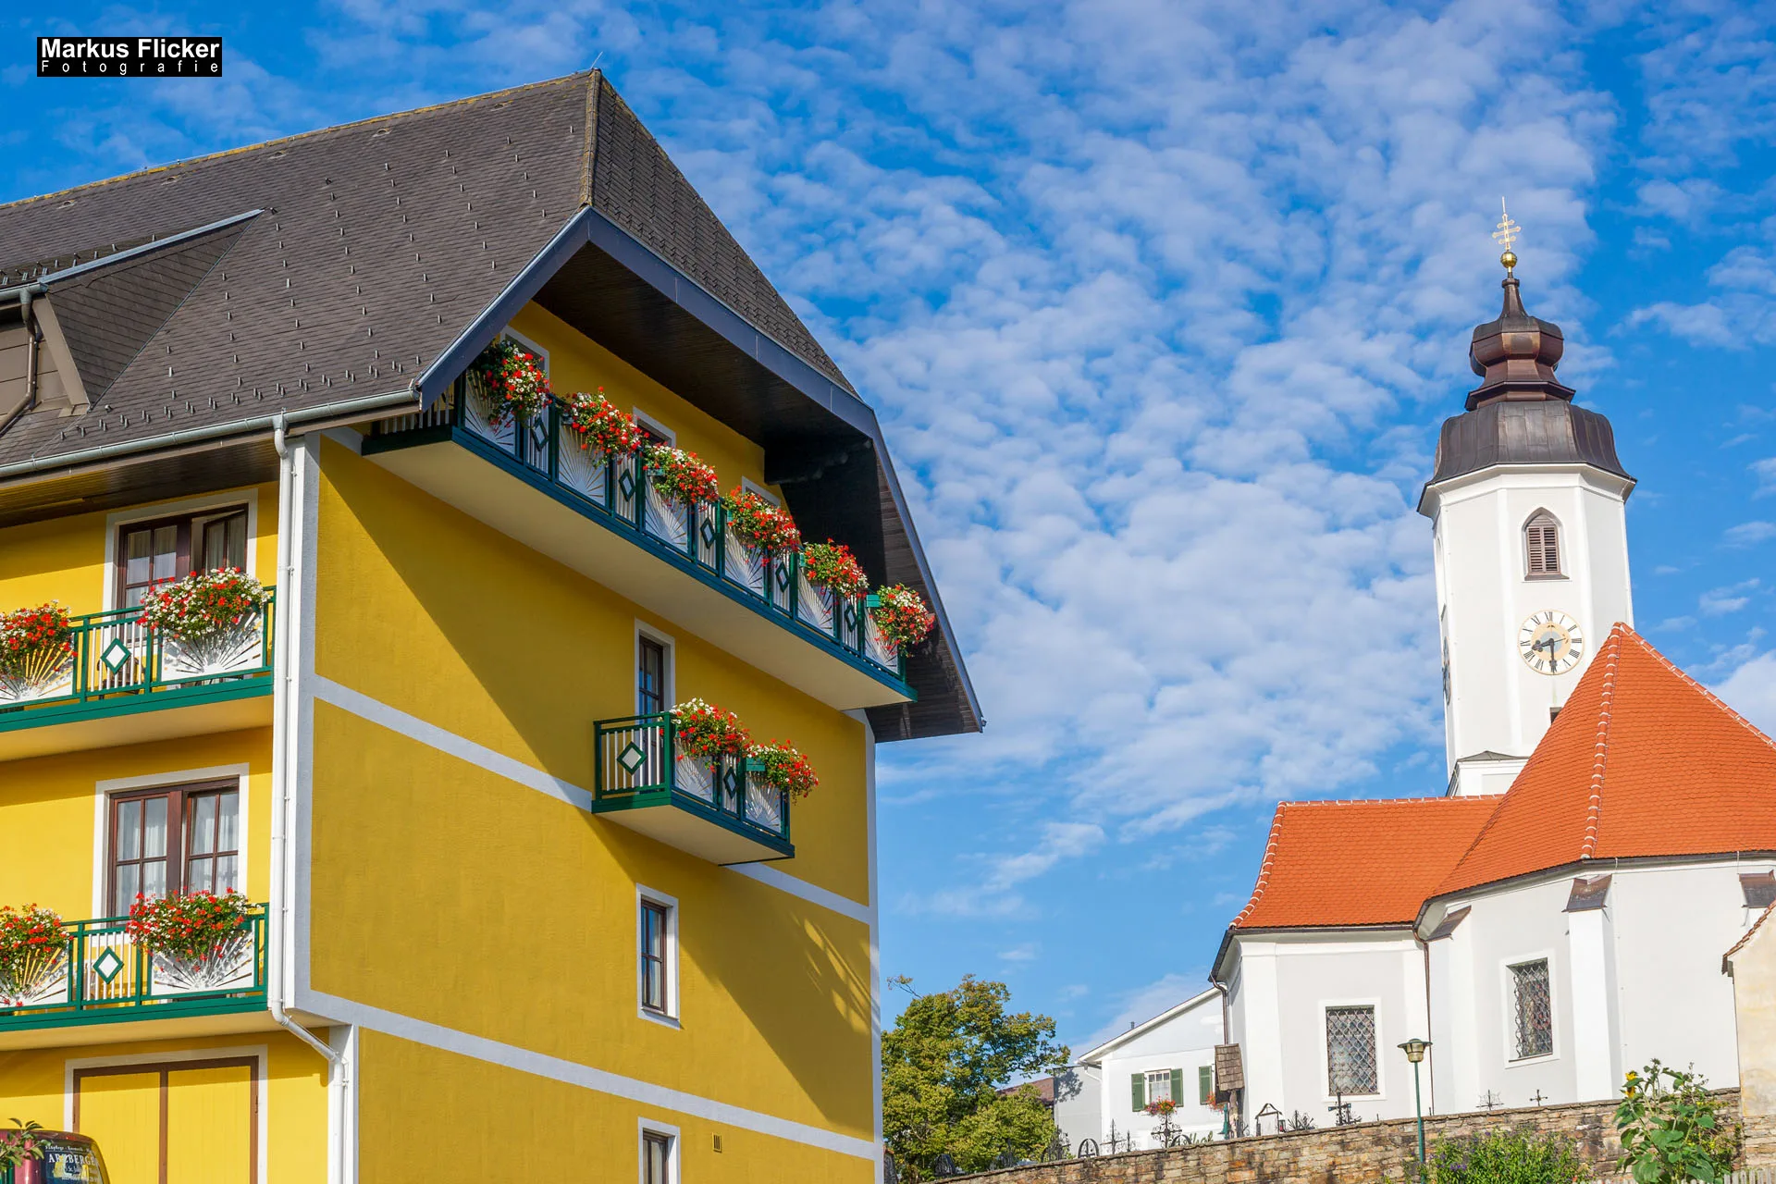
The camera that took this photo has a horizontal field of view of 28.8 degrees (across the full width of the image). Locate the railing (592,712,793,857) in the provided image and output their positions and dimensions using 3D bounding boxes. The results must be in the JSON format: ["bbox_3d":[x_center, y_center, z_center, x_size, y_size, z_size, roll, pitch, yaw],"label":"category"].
[{"bbox_3d":[-2.271,2.376,41.004,0.970,1.080,3.470,-8,-17,21],"label":"railing"}]

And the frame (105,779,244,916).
[{"bbox_3d":[-7.307,2.684,35.333,1.581,1.442,0.140,-8,-17,21],"label":"frame"}]

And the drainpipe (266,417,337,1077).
[{"bbox_3d":[-5.757,1.437,34.218,0.200,6.474,1.150,-8,-17,21],"label":"drainpipe"}]

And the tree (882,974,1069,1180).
[{"bbox_3d":[1.823,12.635,85.791,5.900,6.200,5.700,-2,-16,0],"label":"tree"}]

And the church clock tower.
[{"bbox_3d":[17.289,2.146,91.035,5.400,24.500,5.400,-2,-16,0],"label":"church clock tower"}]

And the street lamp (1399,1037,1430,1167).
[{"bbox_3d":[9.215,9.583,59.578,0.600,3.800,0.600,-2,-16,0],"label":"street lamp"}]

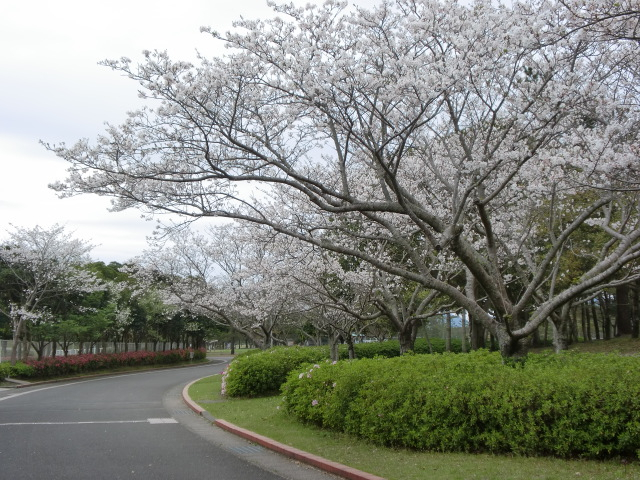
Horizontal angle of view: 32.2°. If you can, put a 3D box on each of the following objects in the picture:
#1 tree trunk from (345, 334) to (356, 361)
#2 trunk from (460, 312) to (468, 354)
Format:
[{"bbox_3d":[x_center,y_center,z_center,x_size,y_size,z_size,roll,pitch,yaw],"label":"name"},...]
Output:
[{"bbox_3d":[1.127,4.047,41.000,0.314,1.109,0.314,0,-5,0],"label":"tree trunk"},{"bbox_3d":[5.471,3.502,42.000,0.227,1.666,0.227,0,-5,0],"label":"trunk"}]

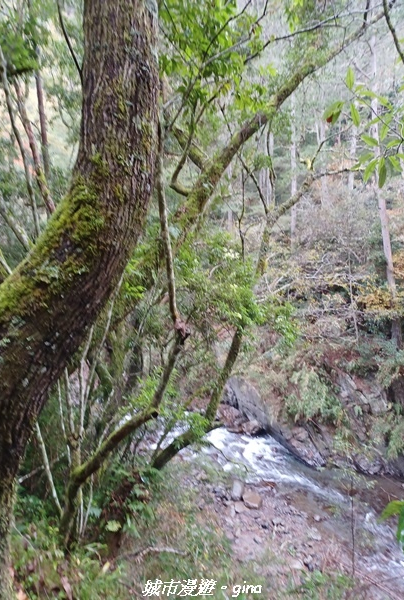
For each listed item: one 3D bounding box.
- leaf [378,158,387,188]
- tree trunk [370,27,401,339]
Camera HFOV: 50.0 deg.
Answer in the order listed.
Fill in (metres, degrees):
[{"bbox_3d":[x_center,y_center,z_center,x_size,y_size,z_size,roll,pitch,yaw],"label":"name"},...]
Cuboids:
[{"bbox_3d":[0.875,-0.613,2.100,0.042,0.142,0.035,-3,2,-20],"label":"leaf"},{"bbox_3d":[7.220,-4.581,17.300,0.600,12.758,0.500,-2,-3,0],"label":"tree trunk"}]

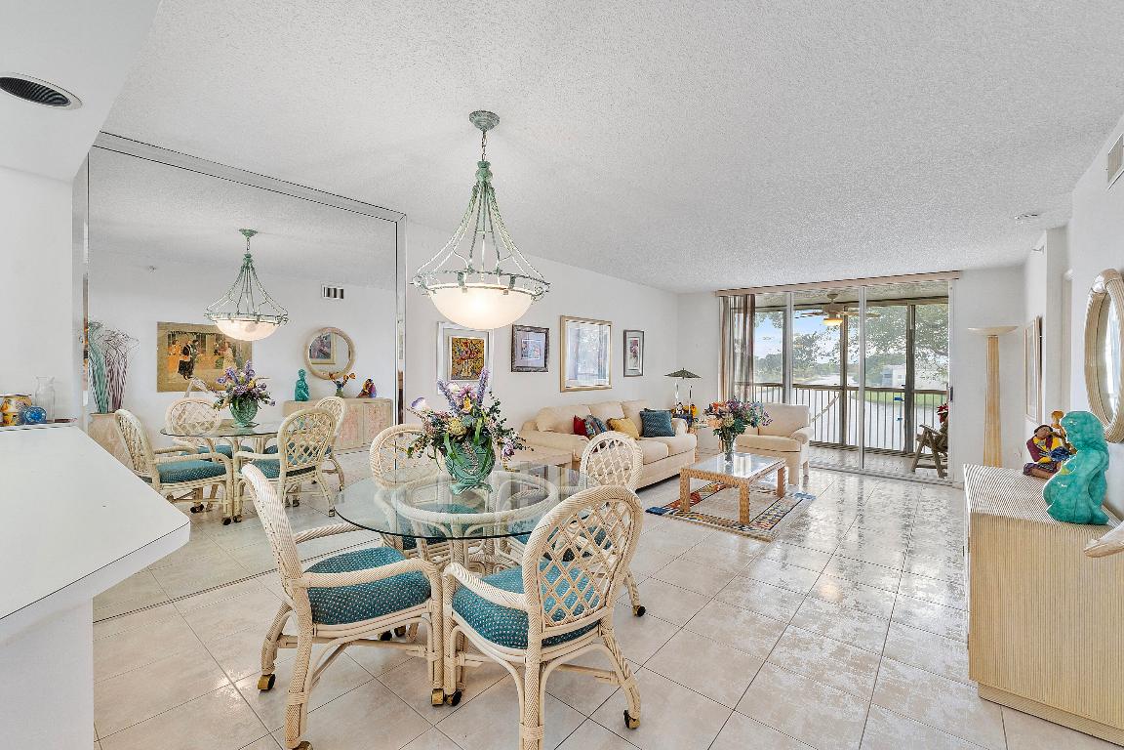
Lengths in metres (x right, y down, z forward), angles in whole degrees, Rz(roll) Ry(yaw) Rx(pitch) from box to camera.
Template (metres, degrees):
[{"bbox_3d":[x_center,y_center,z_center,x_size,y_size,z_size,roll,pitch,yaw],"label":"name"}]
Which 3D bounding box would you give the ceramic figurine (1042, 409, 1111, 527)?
[{"bbox_3d":[2.046,0.347,1.851,0.185,0.430,0.170,2,1,37],"label":"ceramic figurine"}]

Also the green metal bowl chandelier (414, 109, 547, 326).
[{"bbox_3d":[-0.360,-0.713,2.163,0.620,0.995,0.620,1,1,-11],"label":"green metal bowl chandelier"}]

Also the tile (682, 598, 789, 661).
[{"bbox_3d":[0.900,1.300,2.414,0.403,0.010,0.403,2,1,40],"label":"tile"}]

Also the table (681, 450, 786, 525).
[{"bbox_3d":[1.734,1.076,4.678,0.635,0.390,1.185,2,1,38],"label":"table"}]

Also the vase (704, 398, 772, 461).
[{"bbox_3d":[1.782,0.543,4.740,0.580,0.600,0.520,1,1,21],"label":"vase"}]

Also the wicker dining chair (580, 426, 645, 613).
[{"bbox_3d":[0.071,0.801,2.551,0.620,0.950,0.580,0,1,-39],"label":"wicker dining chair"}]

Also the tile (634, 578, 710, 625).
[{"bbox_3d":[0.588,1.289,2.673,0.403,0.010,0.403,2,1,40],"label":"tile"}]

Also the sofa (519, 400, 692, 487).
[{"bbox_3d":[0.649,0.798,5.305,0.850,0.880,2.430,2,1,40],"label":"sofa"}]

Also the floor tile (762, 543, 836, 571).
[{"bbox_3d":[1.661,1.284,3.321,0.400,0.012,0.400,2,1,40],"label":"floor tile"}]

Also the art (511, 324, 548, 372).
[{"bbox_3d":[-0.304,-0.259,4.733,0.030,0.450,0.530,2,1,40],"label":"art"}]

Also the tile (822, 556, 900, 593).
[{"bbox_3d":[1.969,1.293,3.066,0.400,0.012,0.400,2,1,40],"label":"tile"}]

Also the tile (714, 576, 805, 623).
[{"bbox_3d":[1.149,1.289,2.705,0.400,0.012,0.400,2,1,40],"label":"tile"}]

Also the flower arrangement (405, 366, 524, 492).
[{"bbox_3d":[-0.435,0.258,2.184,0.520,0.580,0.470,1,1,-11],"label":"flower arrangement"}]

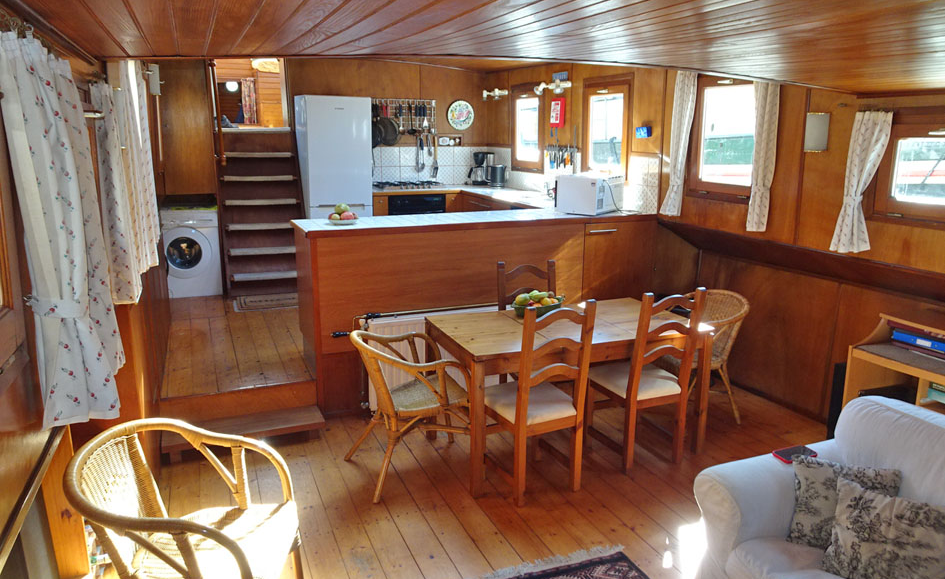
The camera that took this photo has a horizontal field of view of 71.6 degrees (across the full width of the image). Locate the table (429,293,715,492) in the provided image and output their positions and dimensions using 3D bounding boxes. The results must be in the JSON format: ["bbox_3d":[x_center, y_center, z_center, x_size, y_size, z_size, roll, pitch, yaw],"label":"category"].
[{"bbox_3d":[0.528,0.554,3.798,1.407,0.745,0.788,-5,13,-21],"label":"table"}]

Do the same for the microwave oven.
[{"bbox_3d":[0.877,-0.717,4.897,0.345,0.264,0.445,10,17,36],"label":"microwave oven"}]

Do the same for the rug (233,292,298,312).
[{"bbox_3d":[-1.735,0.098,5.878,0.750,0.012,0.460,-5,14,-22],"label":"rug"}]

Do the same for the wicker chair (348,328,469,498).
[{"bbox_3d":[-0.318,0.594,3.477,0.670,0.800,0.590,-5,14,-23],"label":"wicker chair"}]

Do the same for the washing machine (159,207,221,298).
[{"bbox_3d":[-2.692,-0.385,6.129,0.600,0.825,0.580,-5,14,-22],"label":"washing machine"}]

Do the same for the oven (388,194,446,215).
[{"bbox_3d":[-0.662,-0.718,6.918,0.600,0.595,0.550,-5,14,-22],"label":"oven"}]

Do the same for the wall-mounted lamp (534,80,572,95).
[{"bbox_3d":[0.736,-1.810,5.878,0.170,0.140,0.420,-5,14,-22],"label":"wall-mounted lamp"}]

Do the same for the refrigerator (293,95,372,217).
[{"bbox_3d":[-1.332,-0.920,6.343,0.610,1.783,0.640,-5,14,-22],"label":"refrigerator"}]

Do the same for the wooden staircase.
[{"bbox_3d":[-2.015,-0.753,6.238,0.730,1.499,0.670,-5,14,-22],"label":"wooden staircase"}]

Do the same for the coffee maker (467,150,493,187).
[{"bbox_3d":[0.098,-1.307,7.158,0.260,0.360,0.180,-5,14,-22],"label":"coffee maker"}]

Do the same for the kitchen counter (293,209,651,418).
[{"bbox_3d":[0.063,0.058,4.673,2.500,1.150,0.605,-5,14,-22],"label":"kitchen counter"}]

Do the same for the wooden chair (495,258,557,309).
[{"bbox_3d":[0.398,0.361,4.052,0.420,1.010,0.480,-3,13,-13],"label":"wooden chair"}]

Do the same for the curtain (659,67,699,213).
[{"bbox_3d":[1.429,-1.017,4.599,0.090,0.990,0.310,-5,14,-22],"label":"curtain"}]

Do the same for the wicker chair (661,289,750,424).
[{"bbox_3d":[1.439,0.437,4.236,0.650,0.790,0.560,-6,14,-27],"label":"wicker chair"}]

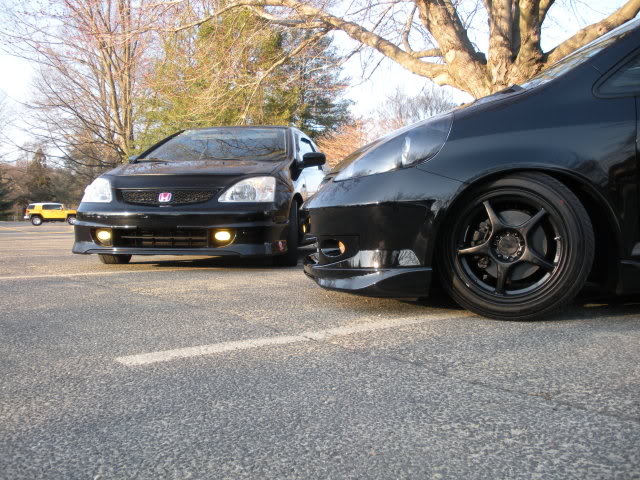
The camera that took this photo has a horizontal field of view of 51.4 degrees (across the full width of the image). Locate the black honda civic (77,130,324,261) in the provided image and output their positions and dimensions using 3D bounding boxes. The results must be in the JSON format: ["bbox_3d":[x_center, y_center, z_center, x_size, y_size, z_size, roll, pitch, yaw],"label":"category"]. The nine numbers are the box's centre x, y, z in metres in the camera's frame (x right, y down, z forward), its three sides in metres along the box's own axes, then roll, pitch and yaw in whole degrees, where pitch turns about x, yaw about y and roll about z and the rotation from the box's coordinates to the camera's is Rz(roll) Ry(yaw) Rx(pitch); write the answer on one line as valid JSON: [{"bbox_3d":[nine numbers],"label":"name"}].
[{"bbox_3d":[-0.807,-0.523,6.731,1.730,1.390,4.210,1,2,9],"label":"black honda civic"}]

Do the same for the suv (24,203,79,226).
[{"bbox_3d":[-21.909,-2.090,54.800,4.620,1.840,1.900,0,2,-22],"label":"suv"}]

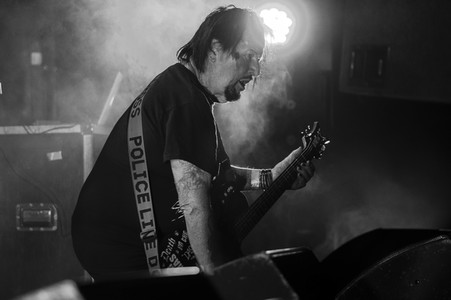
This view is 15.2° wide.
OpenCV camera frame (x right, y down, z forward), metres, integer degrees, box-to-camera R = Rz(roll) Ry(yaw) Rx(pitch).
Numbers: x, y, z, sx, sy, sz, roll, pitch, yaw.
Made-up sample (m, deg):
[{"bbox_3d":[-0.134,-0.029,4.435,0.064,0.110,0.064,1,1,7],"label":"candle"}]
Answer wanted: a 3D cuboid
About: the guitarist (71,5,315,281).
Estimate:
[{"bbox_3d":[-0.100,0.340,4.920,0.720,1.540,0.620,1,-4,-10],"label":"guitarist"}]

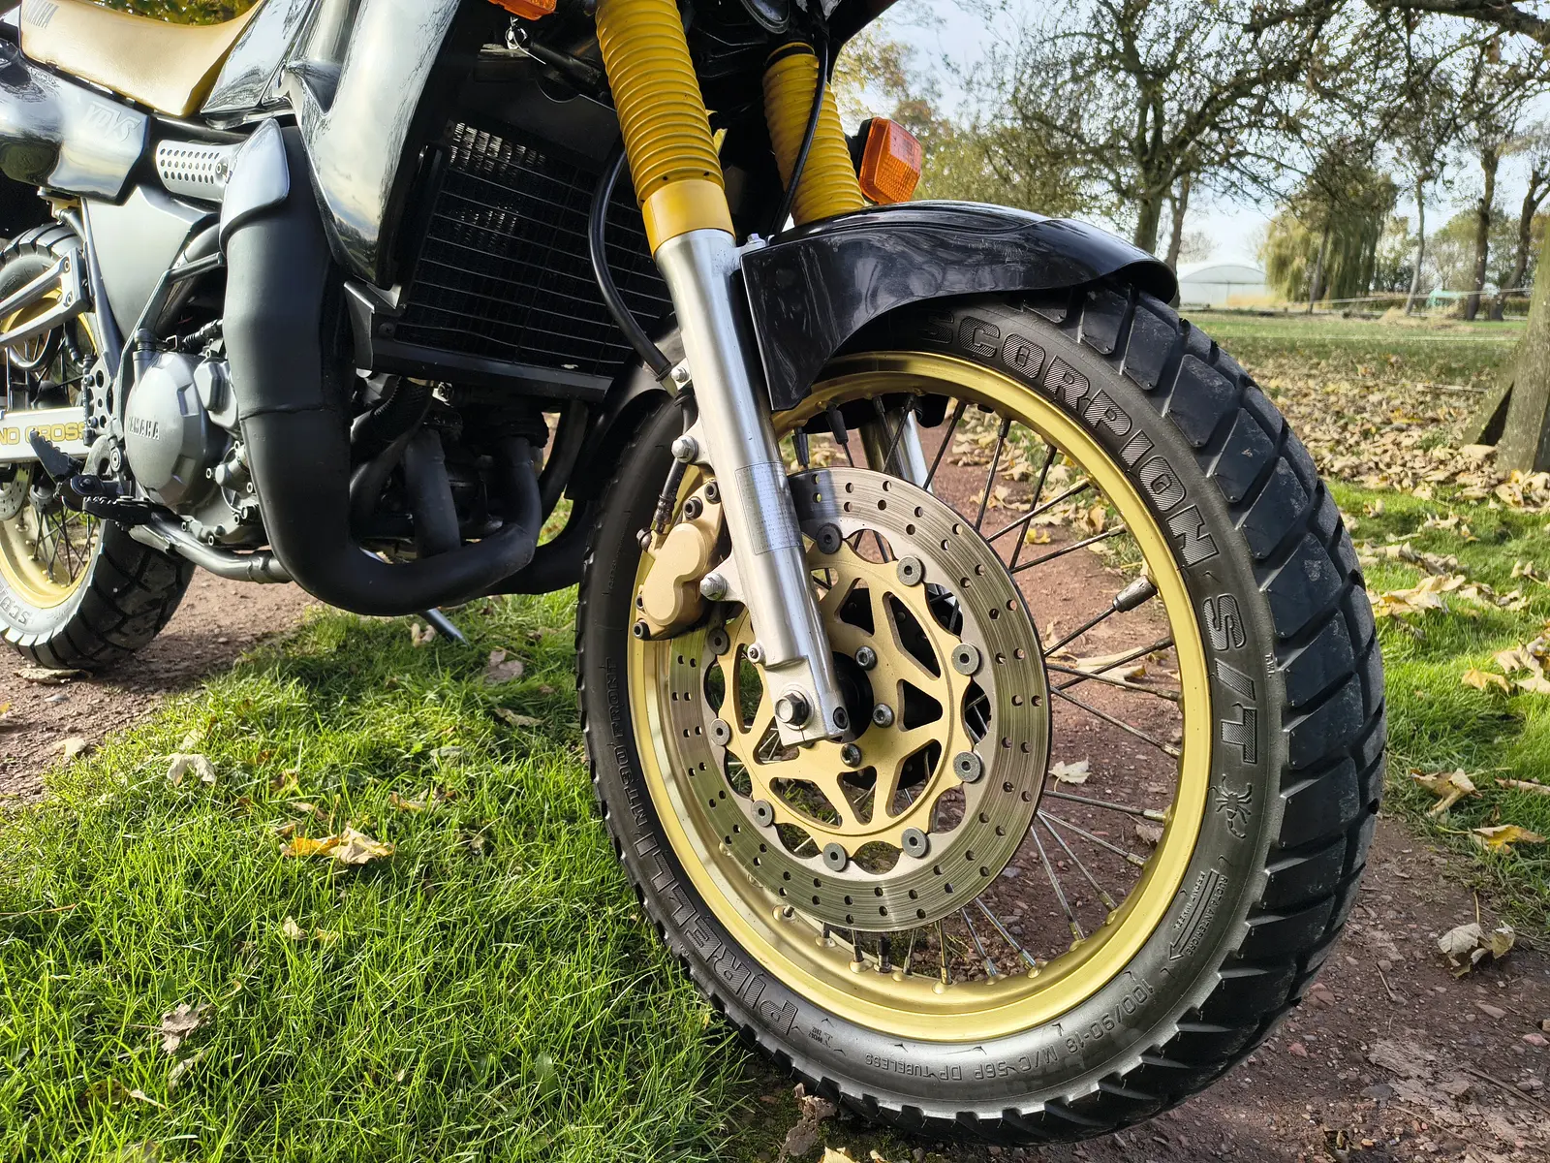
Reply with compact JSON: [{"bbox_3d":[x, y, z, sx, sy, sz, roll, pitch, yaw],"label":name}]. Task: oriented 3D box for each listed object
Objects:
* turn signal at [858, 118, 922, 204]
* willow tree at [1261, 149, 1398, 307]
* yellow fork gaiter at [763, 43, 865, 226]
[{"bbox_3d":[0.105,-0.407,1.053,0.044,0.071,0.080,13,9,28],"label":"turn signal"},{"bbox_3d":[32.592,-20.737,63.227,7.233,8.579,7.233,10,18,24],"label":"willow tree"},{"bbox_3d":[0.033,-0.359,0.916,0.063,0.208,0.063,-19,-9,39],"label":"yellow fork gaiter"}]

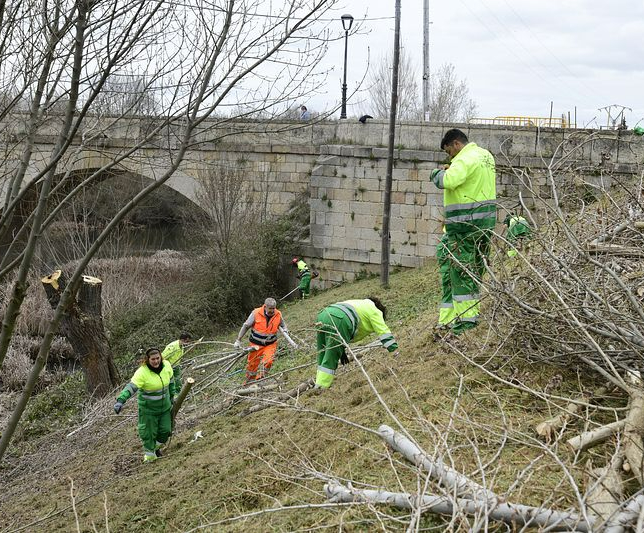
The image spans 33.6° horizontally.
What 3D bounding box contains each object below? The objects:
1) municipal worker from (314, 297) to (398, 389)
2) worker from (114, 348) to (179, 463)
[{"bbox_3d":[0.382,0.852,11.800,0.880,0.950,0.560,-3,9,-24],"label":"municipal worker"},{"bbox_3d":[-2.364,1.851,14.200,0.800,1.500,0.480,-2,9,-19],"label":"worker"}]

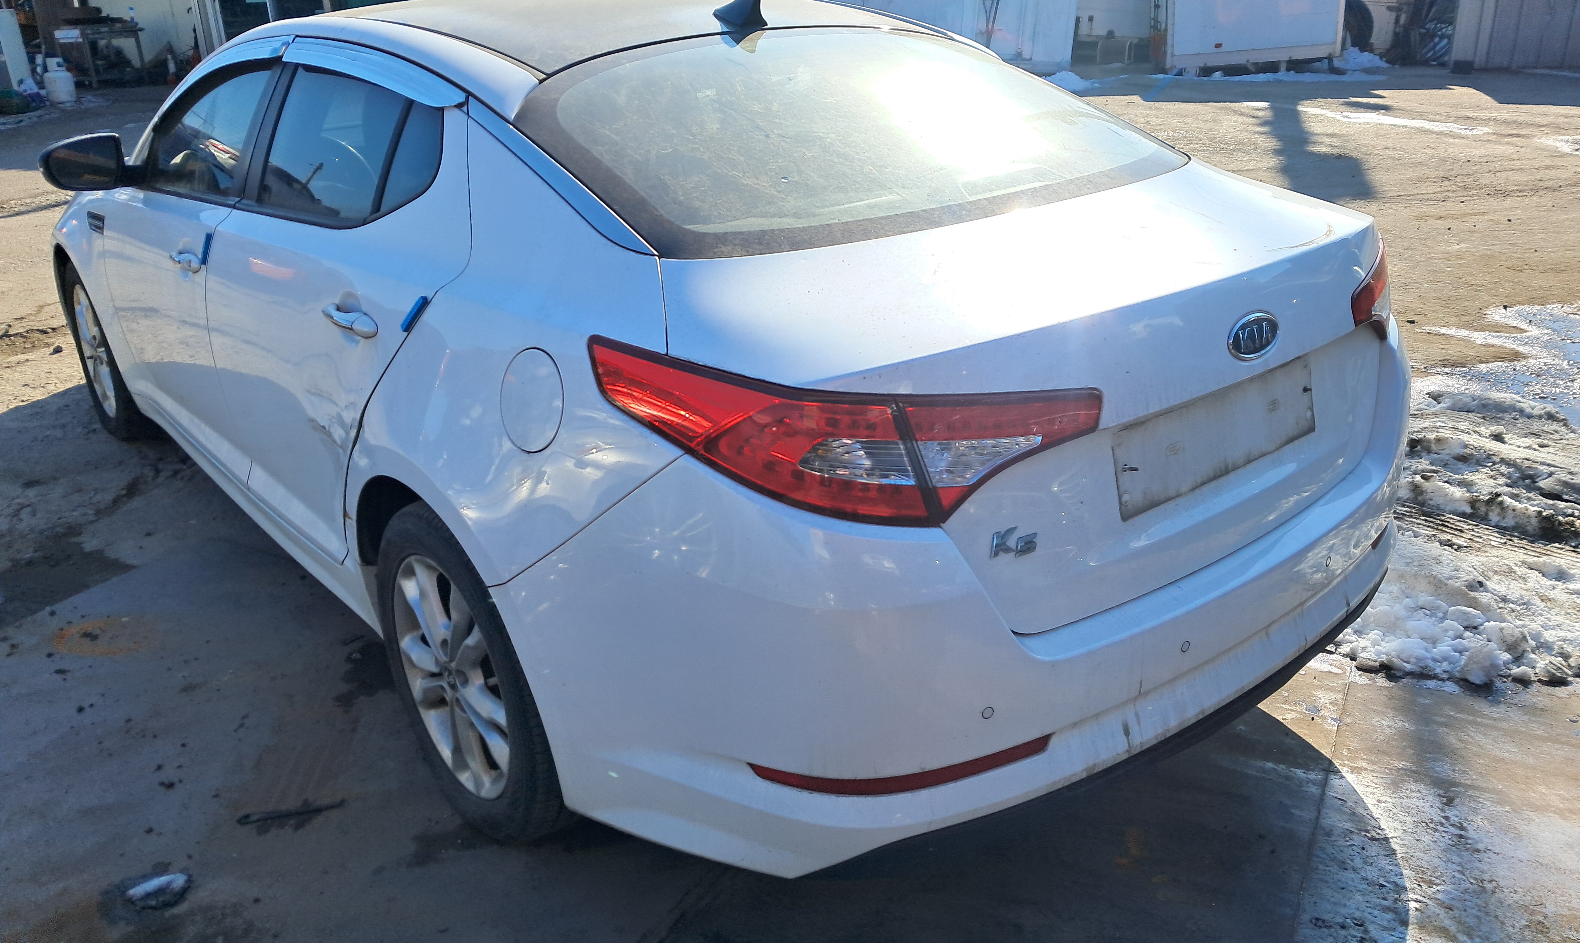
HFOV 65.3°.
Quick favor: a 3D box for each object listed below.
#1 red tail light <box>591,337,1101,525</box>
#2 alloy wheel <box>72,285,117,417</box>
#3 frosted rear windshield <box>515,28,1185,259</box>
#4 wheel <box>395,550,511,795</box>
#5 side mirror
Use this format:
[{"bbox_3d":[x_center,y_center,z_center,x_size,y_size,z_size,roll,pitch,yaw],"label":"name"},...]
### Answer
[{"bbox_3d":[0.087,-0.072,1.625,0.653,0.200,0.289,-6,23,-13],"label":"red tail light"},{"bbox_3d":[-2.366,-0.433,4.354,0.170,0.470,0.470,-17,28,-35],"label":"alloy wheel"},{"bbox_3d":[0.144,-0.655,2.353,1.340,0.120,0.690,-18,54,-36],"label":"frosted rear windshield"},{"bbox_3d":[-0.578,0.366,2.360,0.170,0.470,0.470,-18,28,-36],"label":"wheel"},{"bbox_3d":[-1.965,-0.853,3.411,0.210,0.145,0.150,-16,27,-34],"label":"side mirror"}]

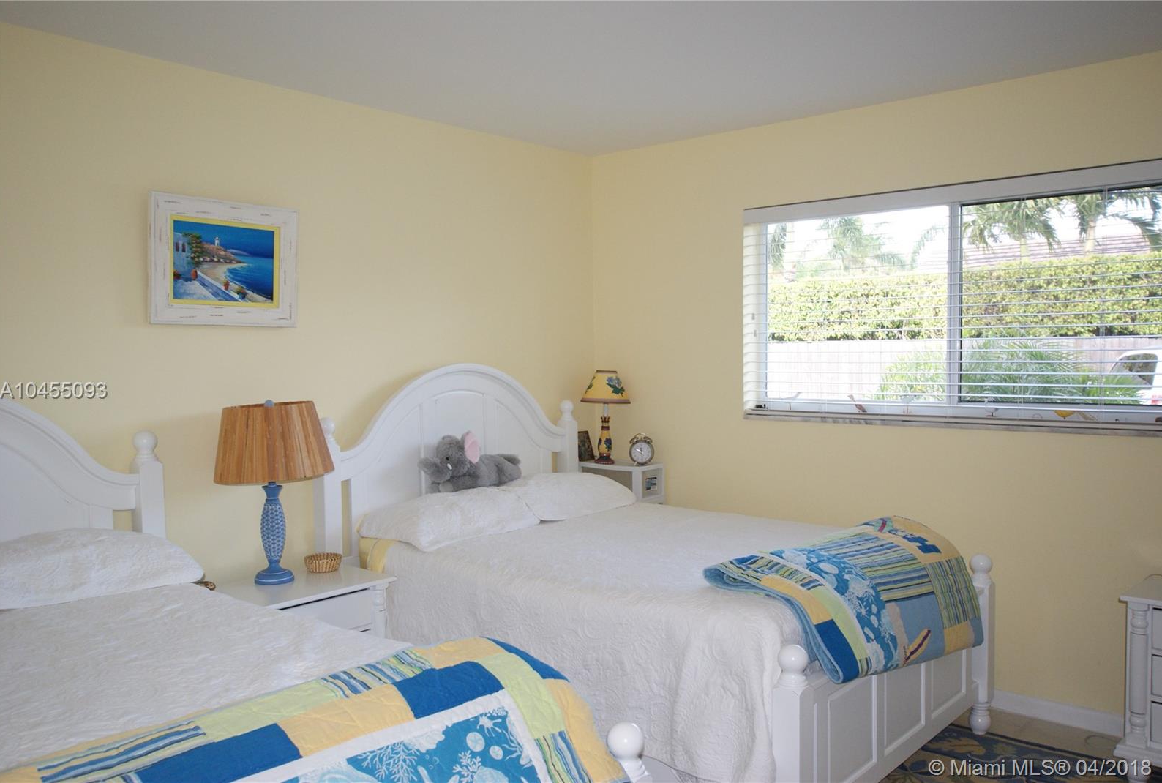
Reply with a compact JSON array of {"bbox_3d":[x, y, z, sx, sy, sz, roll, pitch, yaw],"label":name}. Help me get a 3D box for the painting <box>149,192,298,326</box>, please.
[{"bbox_3d":[-1.275,-0.459,3.530,0.030,0.443,0.556,1,3,41],"label":"painting"}]

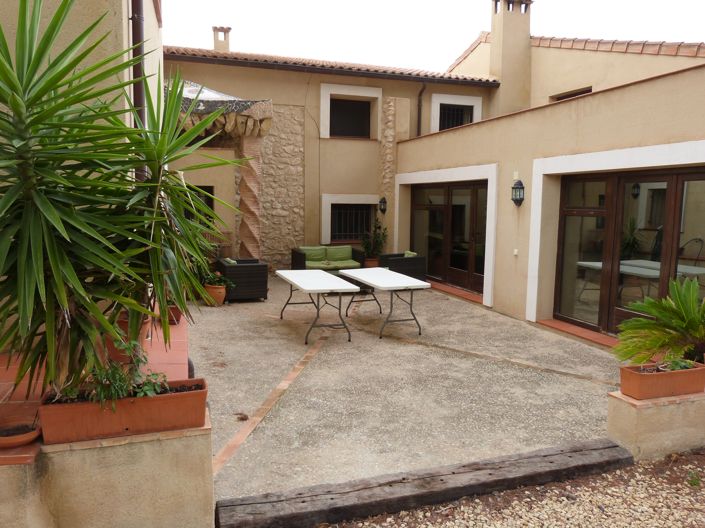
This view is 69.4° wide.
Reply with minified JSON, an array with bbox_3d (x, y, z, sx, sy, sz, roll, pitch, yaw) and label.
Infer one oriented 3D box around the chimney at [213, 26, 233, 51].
[{"bbox_3d":[-3.403,-5.785,13.321,0.480,0.710,0.480,-1,7,-16],"label":"chimney"}]

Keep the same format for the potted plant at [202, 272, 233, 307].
[{"bbox_3d":[-2.414,0.431,9.165,0.550,0.600,0.520,-1,7,-16],"label":"potted plant"}]

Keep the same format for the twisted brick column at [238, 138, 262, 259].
[{"bbox_3d":[-2.304,-1.210,11.513,0.460,3.260,0.440,-2,7,-18],"label":"twisted brick column"}]

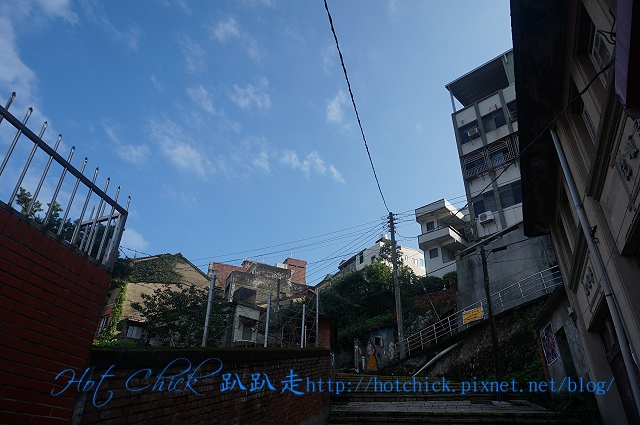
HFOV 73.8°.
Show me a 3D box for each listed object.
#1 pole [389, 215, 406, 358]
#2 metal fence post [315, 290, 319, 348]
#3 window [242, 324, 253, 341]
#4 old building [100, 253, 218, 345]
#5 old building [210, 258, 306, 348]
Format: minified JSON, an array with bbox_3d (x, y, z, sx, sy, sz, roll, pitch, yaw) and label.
[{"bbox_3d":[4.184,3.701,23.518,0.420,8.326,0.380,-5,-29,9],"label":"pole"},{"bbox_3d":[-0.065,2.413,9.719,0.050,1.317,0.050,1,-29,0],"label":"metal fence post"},{"bbox_3d":[-5.019,8.308,29.500,0.720,1.120,0.150,20,-34,-31],"label":"window"},{"bbox_3d":[-12.086,7.895,32.337,6.600,8.000,8.000,20,-34,-31],"label":"old building"},{"bbox_3d":[-4.919,8.387,34.735,6.800,8.200,6.500,16,-33,-26],"label":"old building"}]

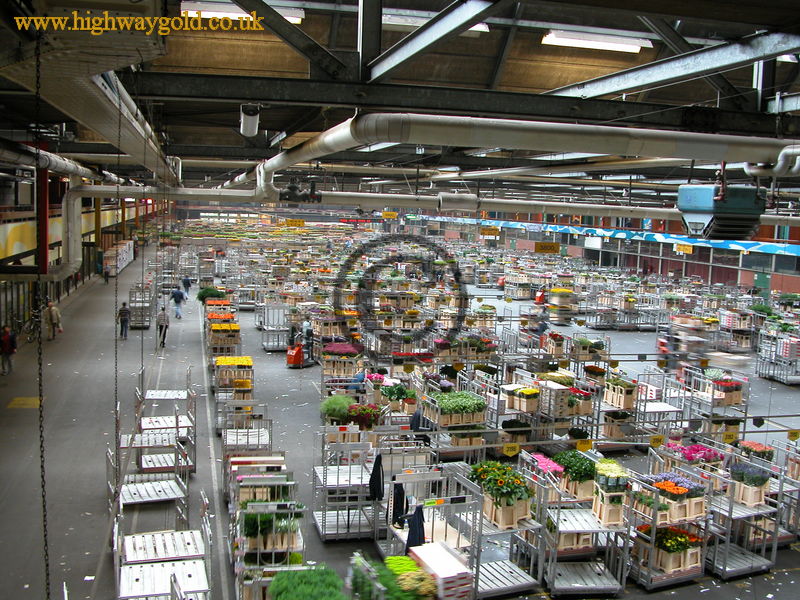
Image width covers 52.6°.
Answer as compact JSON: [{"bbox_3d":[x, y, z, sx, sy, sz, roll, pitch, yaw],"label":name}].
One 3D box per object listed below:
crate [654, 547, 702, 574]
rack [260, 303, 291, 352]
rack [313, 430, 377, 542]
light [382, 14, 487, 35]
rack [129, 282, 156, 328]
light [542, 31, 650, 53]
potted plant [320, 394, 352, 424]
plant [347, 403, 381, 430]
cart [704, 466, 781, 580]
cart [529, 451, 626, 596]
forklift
[{"bbox_3d":[5.389,4.931,15.578,0.780,0.380,0.420,-1,8,-27],"label":"crate"},{"bbox_3d":[-5.697,1.254,37.422,1.020,2.000,1.300,0,7,-15],"label":"rack"},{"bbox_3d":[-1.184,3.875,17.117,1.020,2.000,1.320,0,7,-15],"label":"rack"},{"bbox_3d":[0.347,-3.297,9.678,1.500,0.130,0.260,0,7,-15],"label":"light"},{"bbox_3d":[-13.387,0.459,41.779,1.020,1.950,1.300,0,7,-15],"label":"rack"},{"bbox_3d":[2.515,-3.284,10.283,1.500,0.130,0.240,0,7,-15],"label":"light"},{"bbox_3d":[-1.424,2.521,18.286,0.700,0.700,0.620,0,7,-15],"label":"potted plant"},{"bbox_3d":[-0.828,2.689,18.359,0.700,0.660,0.600,0,7,-15],"label":"plant"},{"bbox_3d":[6.682,4.325,16.085,1.330,1.960,1.020,-1,8,-25],"label":"cart"},{"bbox_3d":[3.384,4.316,15.080,1.330,1.950,1.020,2,7,-5],"label":"cart"},{"bbox_3d":[-4.173,1.932,34.209,0.850,1.540,1.550,4,7,17],"label":"forklift"}]

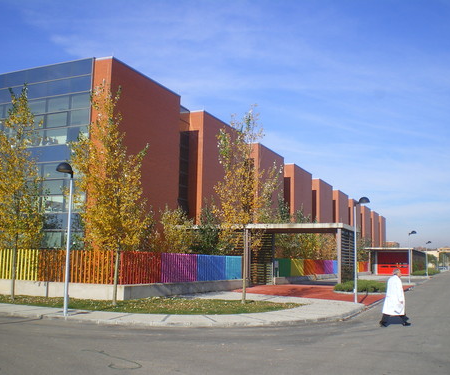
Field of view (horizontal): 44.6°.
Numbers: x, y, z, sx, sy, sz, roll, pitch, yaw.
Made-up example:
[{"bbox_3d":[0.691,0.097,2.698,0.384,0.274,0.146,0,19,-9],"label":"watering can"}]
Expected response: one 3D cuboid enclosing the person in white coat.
[{"bbox_3d":[5.152,3.318,16.623,0.860,1.700,0.580,2,-8,-6],"label":"person in white coat"}]

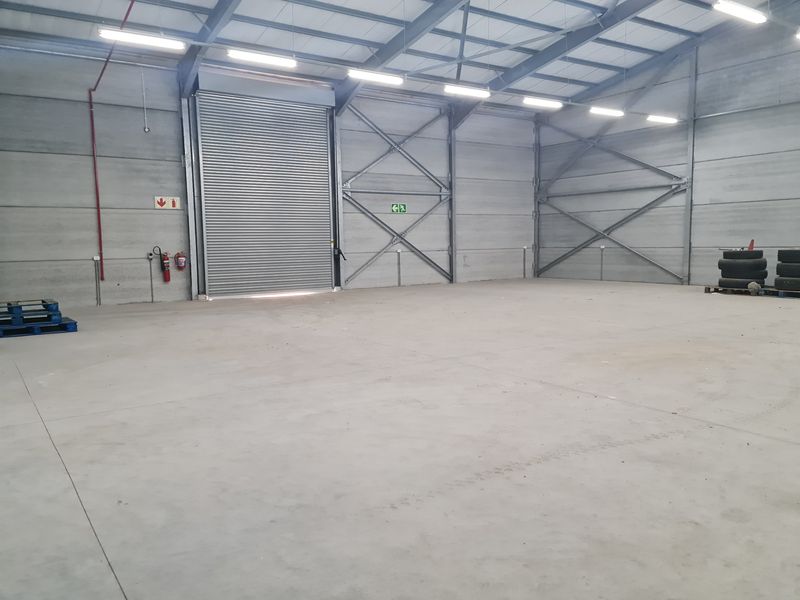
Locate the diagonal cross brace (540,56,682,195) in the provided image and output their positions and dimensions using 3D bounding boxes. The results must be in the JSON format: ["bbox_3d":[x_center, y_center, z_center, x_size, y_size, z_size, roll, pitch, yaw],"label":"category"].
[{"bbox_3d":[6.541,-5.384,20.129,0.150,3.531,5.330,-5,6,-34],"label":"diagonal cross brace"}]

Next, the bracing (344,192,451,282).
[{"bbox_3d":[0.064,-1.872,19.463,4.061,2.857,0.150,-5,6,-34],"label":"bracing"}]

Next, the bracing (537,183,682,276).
[{"bbox_3d":[6.637,-2.073,20.372,0.150,2.811,5.685,-5,6,-34],"label":"bracing"}]

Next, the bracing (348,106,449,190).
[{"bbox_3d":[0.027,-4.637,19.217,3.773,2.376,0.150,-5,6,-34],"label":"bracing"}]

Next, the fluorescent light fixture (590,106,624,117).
[{"bbox_3d":[5.208,-4.702,15.630,1.270,0.120,0.160,-5,6,-34],"label":"fluorescent light fixture"}]

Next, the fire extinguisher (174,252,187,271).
[{"bbox_3d":[-5.524,-0.961,15.716,0.277,0.445,0.200,-5,6,-34],"label":"fire extinguisher"}]

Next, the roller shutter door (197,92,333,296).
[{"bbox_3d":[-3.499,-2.731,16.938,3.720,5.195,0.150,-5,6,-34],"label":"roller shutter door"}]

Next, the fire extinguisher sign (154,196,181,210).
[{"bbox_3d":[-5.771,-2.408,15.530,0.612,0.284,0.020,-5,6,-34],"label":"fire extinguisher sign"}]

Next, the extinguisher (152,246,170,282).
[{"bbox_3d":[-5.897,-0.869,15.466,0.405,0.885,0.200,-5,6,-34],"label":"extinguisher"}]

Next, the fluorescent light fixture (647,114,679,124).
[{"bbox_3d":[7.148,-4.896,16.952,1.270,0.120,0.160,-5,6,-34],"label":"fluorescent light fixture"}]

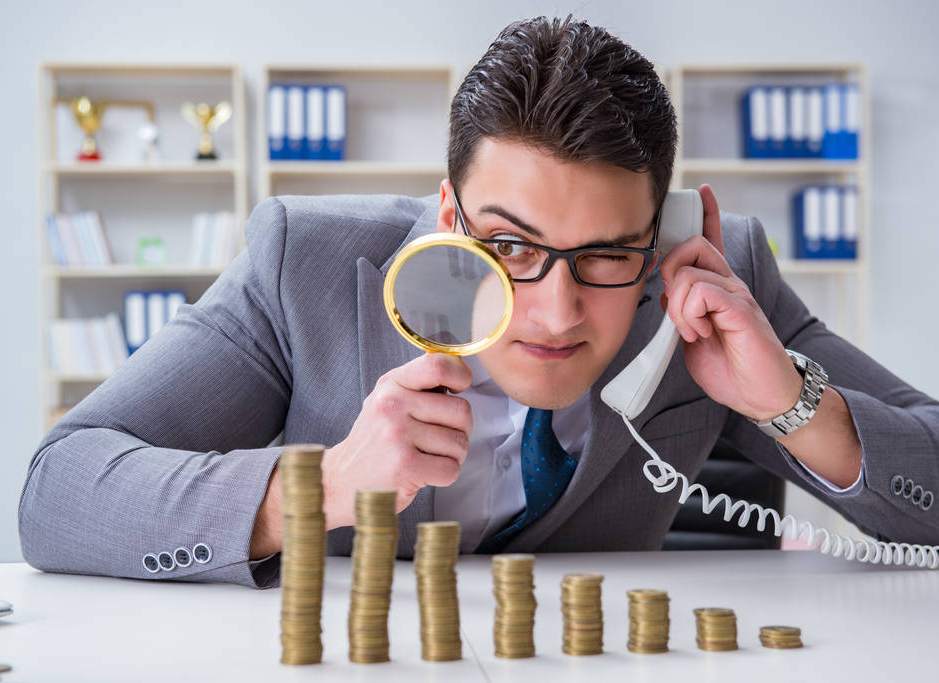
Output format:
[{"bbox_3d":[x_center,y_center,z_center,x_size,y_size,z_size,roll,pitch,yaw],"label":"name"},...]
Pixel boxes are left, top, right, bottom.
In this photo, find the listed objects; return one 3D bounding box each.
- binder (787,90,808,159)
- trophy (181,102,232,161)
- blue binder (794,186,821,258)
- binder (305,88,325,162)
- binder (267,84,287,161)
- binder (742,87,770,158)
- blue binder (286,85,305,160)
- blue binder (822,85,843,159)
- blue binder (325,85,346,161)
[{"bbox_3d":[1.405,-0.939,7.688,0.080,0.318,0.280,0,0,-1],"label":"binder"},{"bbox_3d":[-1.111,-0.881,7.448,0.205,0.255,0.095,0,0,-4],"label":"trophy"},{"bbox_3d":[1.466,-0.509,7.693,0.080,0.318,0.280,0,0,0],"label":"blue binder"},{"bbox_3d":[-0.652,-0.916,7.516,0.080,0.318,0.280,0,0,-3],"label":"binder"},{"bbox_3d":[-0.813,-0.915,7.502,0.080,0.318,0.280,0,0,-3],"label":"binder"},{"bbox_3d":[1.242,-0.937,7.674,0.080,0.318,0.280,0,0,1],"label":"binder"},{"bbox_3d":[-0.733,-0.916,7.509,0.080,0.318,0.280,0,0,-3],"label":"blue binder"},{"bbox_3d":[1.545,-0.937,7.671,0.080,0.318,0.280,0,0,-3],"label":"blue binder"},{"bbox_3d":[-0.569,-0.917,7.523,0.080,0.318,0.280,0,0,-3],"label":"blue binder"}]

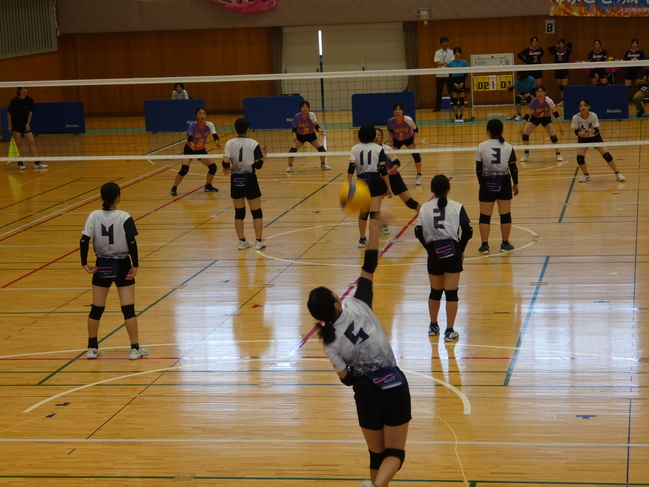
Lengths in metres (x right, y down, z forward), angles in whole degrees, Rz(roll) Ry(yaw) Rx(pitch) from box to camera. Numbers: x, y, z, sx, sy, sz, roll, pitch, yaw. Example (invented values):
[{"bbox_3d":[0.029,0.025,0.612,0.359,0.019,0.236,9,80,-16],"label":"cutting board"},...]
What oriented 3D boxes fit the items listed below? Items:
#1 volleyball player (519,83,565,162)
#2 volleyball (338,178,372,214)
[{"bbox_3d":[3.810,-2.111,27.983,0.760,1.324,0.560,-2,9,6],"label":"volleyball player"},{"bbox_3d":[0.200,-0.311,10.500,0.203,0.203,0.203,-1,9,12],"label":"volleyball"}]

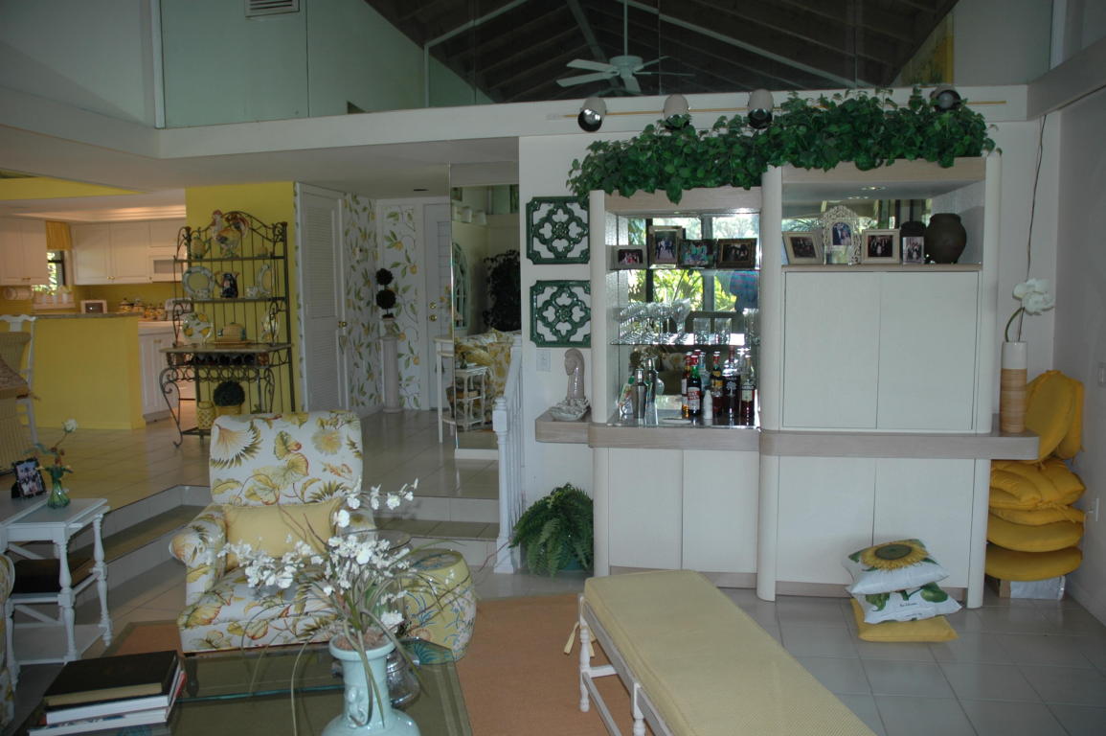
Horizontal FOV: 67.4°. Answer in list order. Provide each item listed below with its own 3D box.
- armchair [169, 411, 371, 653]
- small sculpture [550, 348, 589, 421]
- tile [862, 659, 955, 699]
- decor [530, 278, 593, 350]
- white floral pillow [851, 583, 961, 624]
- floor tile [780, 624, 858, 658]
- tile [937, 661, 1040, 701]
[{"bbox_3d":[-1.207,0.750,3.706,0.850,0.970,0.860,-3,6,-12],"label":"armchair"},{"bbox_3d":[0.092,0.084,4.546,0.180,0.379,0.160,-5,8,-35],"label":"small sculpture"},{"bbox_3d":[1.410,1.238,3.294,0.316,0.010,0.316,0,7,11],"label":"tile"},{"bbox_3d":[0.066,-0.314,4.792,0.395,0.389,0.040,0,7,11],"label":"decor"},{"bbox_3d":[1.539,1.022,3.672,0.420,0.120,0.410,-9,6,4],"label":"white floral pillow"},{"bbox_3d":[1.154,1.201,3.617,0.320,0.010,0.320,0,6,11],"label":"floor tile"},{"bbox_3d":[1.691,1.223,3.208,0.320,0.010,0.320,0,6,11],"label":"tile"}]

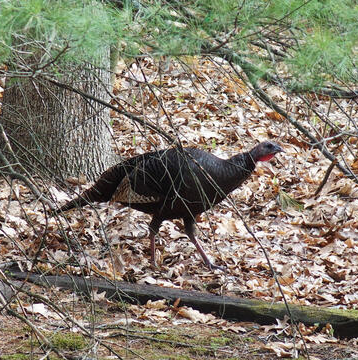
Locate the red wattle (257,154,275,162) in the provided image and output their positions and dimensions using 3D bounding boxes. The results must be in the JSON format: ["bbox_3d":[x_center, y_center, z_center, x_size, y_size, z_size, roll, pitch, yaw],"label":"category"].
[{"bbox_3d":[0.366,-0.090,17.400,0.074,0.034,0.035,0,8,0],"label":"red wattle"}]

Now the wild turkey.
[{"bbox_3d":[-0.036,0.107,17.400,0.945,0.530,0.270,0,8,0],"label":"wild turkey"}]

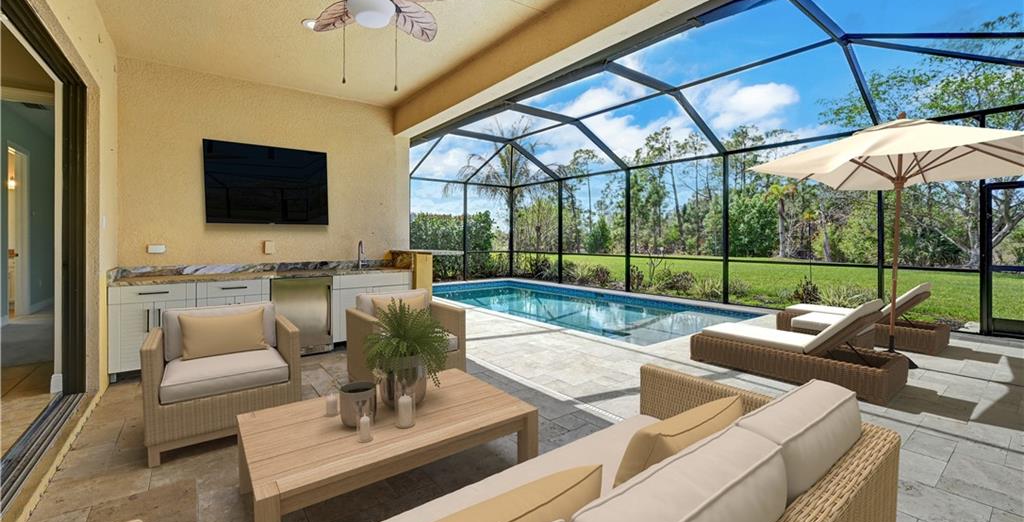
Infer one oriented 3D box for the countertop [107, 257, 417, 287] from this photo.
[{"bbox_3d":[-2.587,0.097,4.529,2.790,0.152,0.636,-2,4,-36],"label":"countertop"}]

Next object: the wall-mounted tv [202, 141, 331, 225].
[{"bbox_3d":[-2.801,-0.873,4.628,1.217,0.894,0.060,-2,4,-36],"label":"wall-mounted tv"}]

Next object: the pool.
[{"bbox_3d":[0.782,1.076,8.757,3.750,0.500,7.258,-2,4,-39],"label":"pool"}]

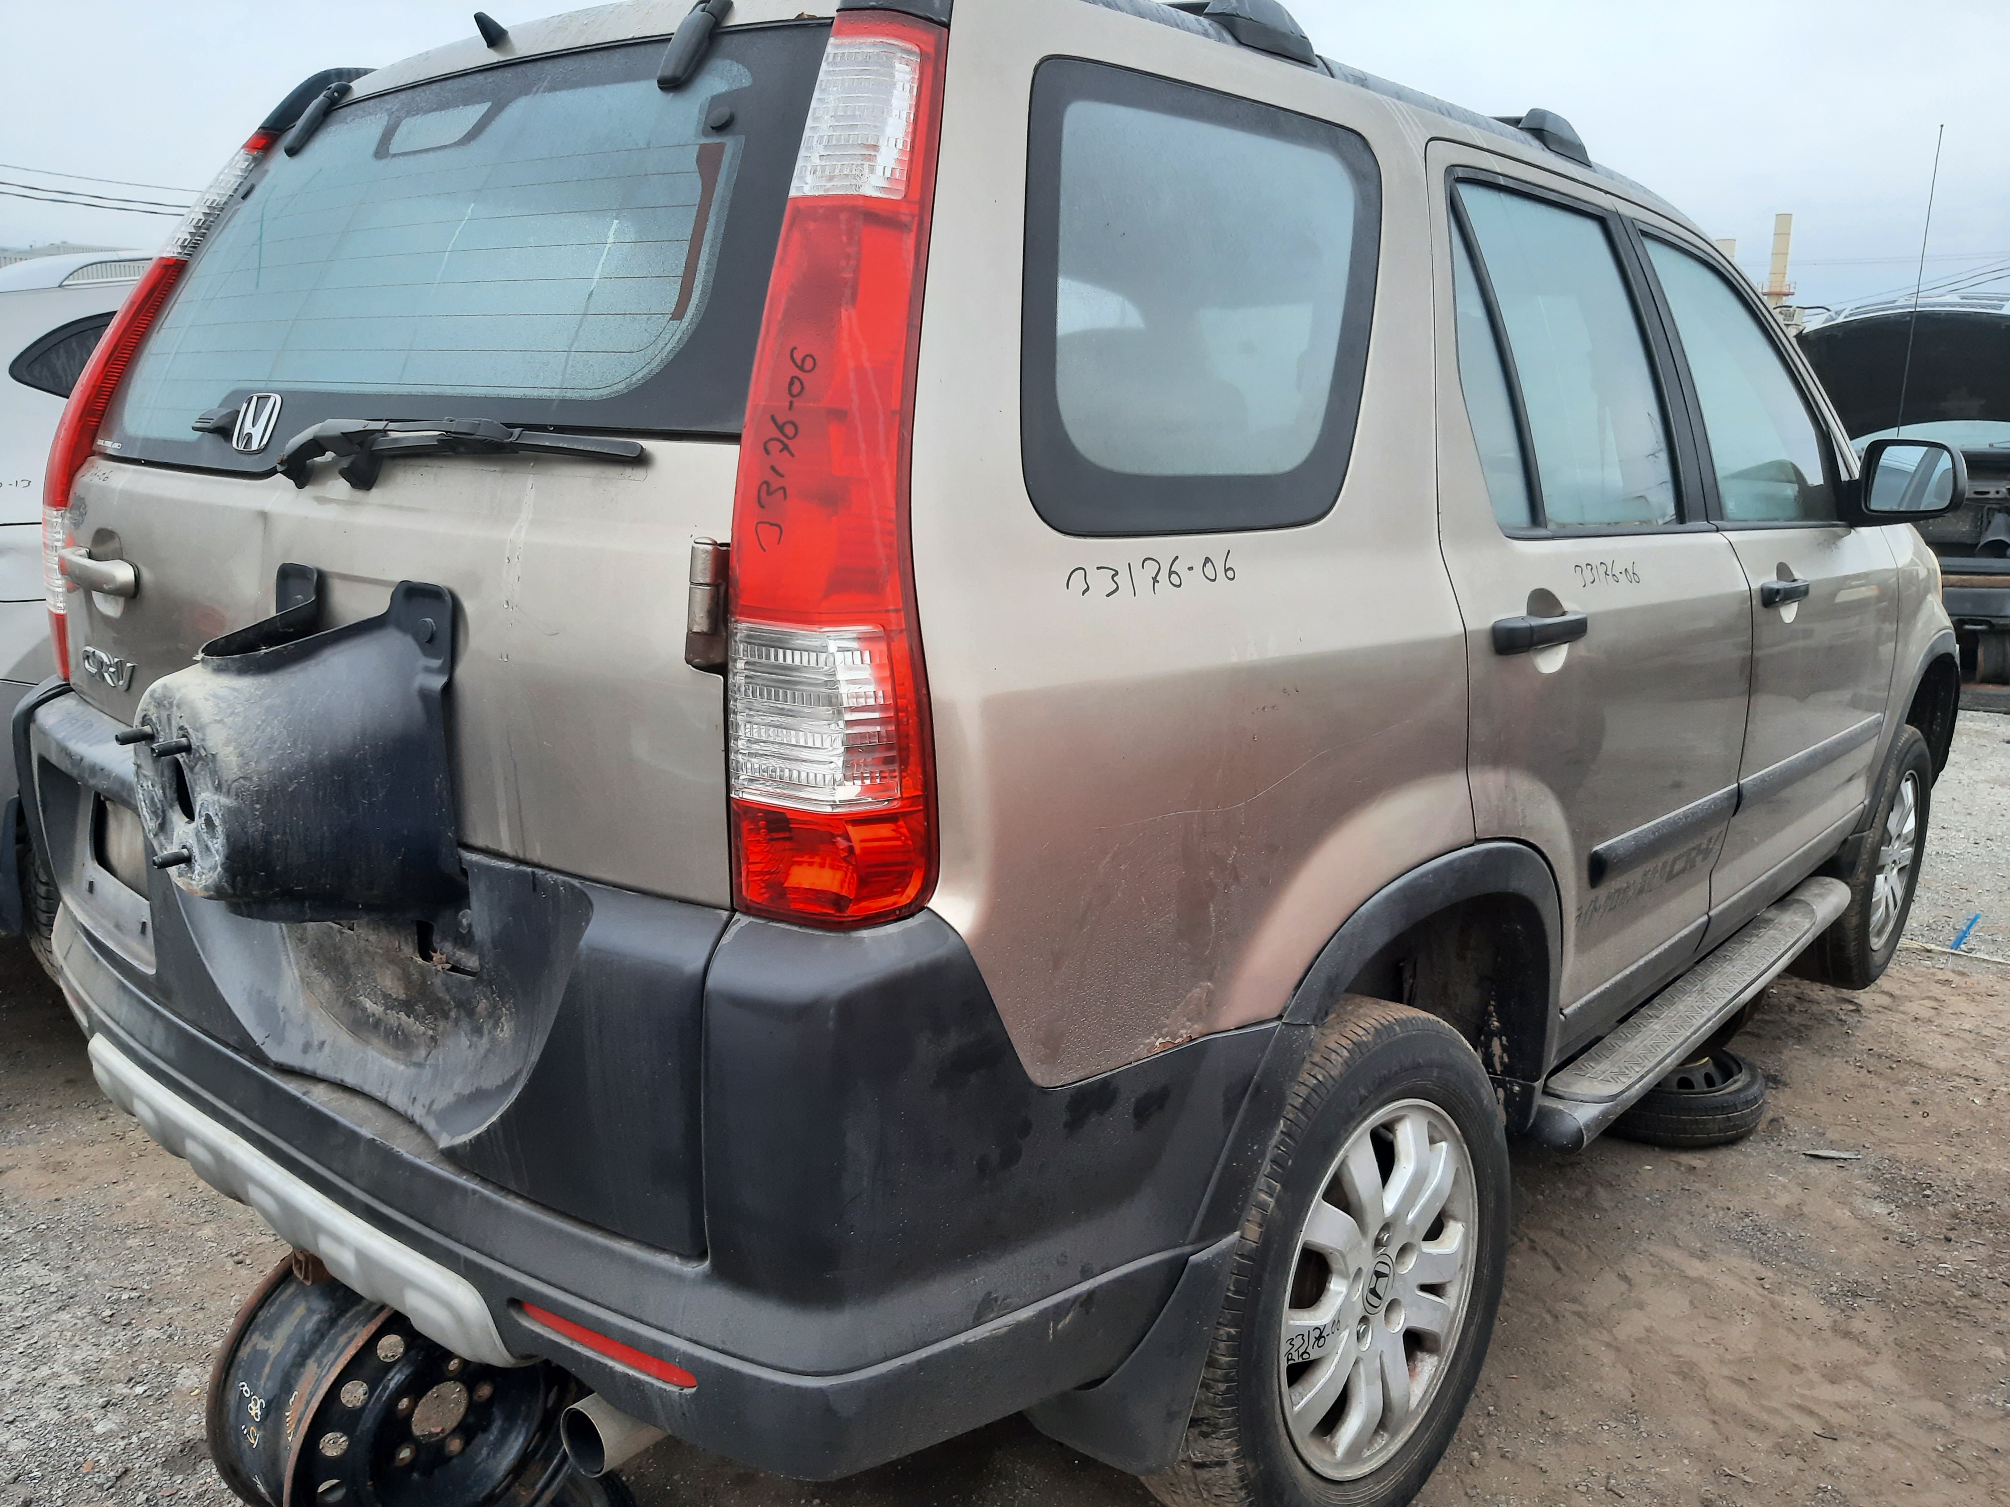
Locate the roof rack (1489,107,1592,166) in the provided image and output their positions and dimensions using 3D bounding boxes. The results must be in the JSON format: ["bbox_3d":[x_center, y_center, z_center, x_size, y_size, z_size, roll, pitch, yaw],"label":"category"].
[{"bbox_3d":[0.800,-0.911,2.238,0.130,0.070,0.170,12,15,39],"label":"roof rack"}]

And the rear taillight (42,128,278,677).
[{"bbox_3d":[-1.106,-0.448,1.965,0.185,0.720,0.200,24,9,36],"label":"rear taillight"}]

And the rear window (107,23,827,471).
[{"bbox_3d":[-0.636,-0.513,1.555,1.320,0.460,0.100,12,-12,40],"label":"rear window"}]

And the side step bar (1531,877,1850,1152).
[{"bbox_3d":[1.255,0.437,2.732,0.170,0.080,1.580,12,16,40],"label":"side step bar"}]

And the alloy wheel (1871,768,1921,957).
[{"bbox_3d":[2.114,0.250,3.698,0.140,0.440,0.440,12,15,39],"label":"alloy wheel"}]

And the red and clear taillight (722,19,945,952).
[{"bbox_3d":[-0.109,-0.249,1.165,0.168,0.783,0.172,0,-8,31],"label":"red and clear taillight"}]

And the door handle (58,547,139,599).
[{"bbox_3d":[-1.091,-0.217,1.807,0.205,0.052,0.052,12,16,40],"label":"door handle"}]

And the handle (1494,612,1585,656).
[{"bbox_3d":[0.615,-0.138,1.750,0.052,0.046,0.235,12,16,40],"label":"handle"}]

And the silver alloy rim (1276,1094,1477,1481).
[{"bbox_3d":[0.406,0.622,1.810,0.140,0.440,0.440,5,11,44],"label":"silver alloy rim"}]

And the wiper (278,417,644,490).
[{"bbox_3d":[-0.476,-0.247,1.256,0.500,0.070,0.070,8,13,35],"label":"wiper"}]

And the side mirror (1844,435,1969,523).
[{"bbox_3d":[1.784,-0.535,2.969,0.200,0.160,0.120,12,15,39],"label":"side mirror"}]

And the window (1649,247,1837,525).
[{"bbox_3d":[1.320,-0.623,2.636,0.060,0.430,0.870,-10,1,42],"label":"window"}]

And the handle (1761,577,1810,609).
[{"bbox_3d":[1.271,-0.260,2.453,0.050,0.040,0.210,12,15,39],"label":"handle"}]

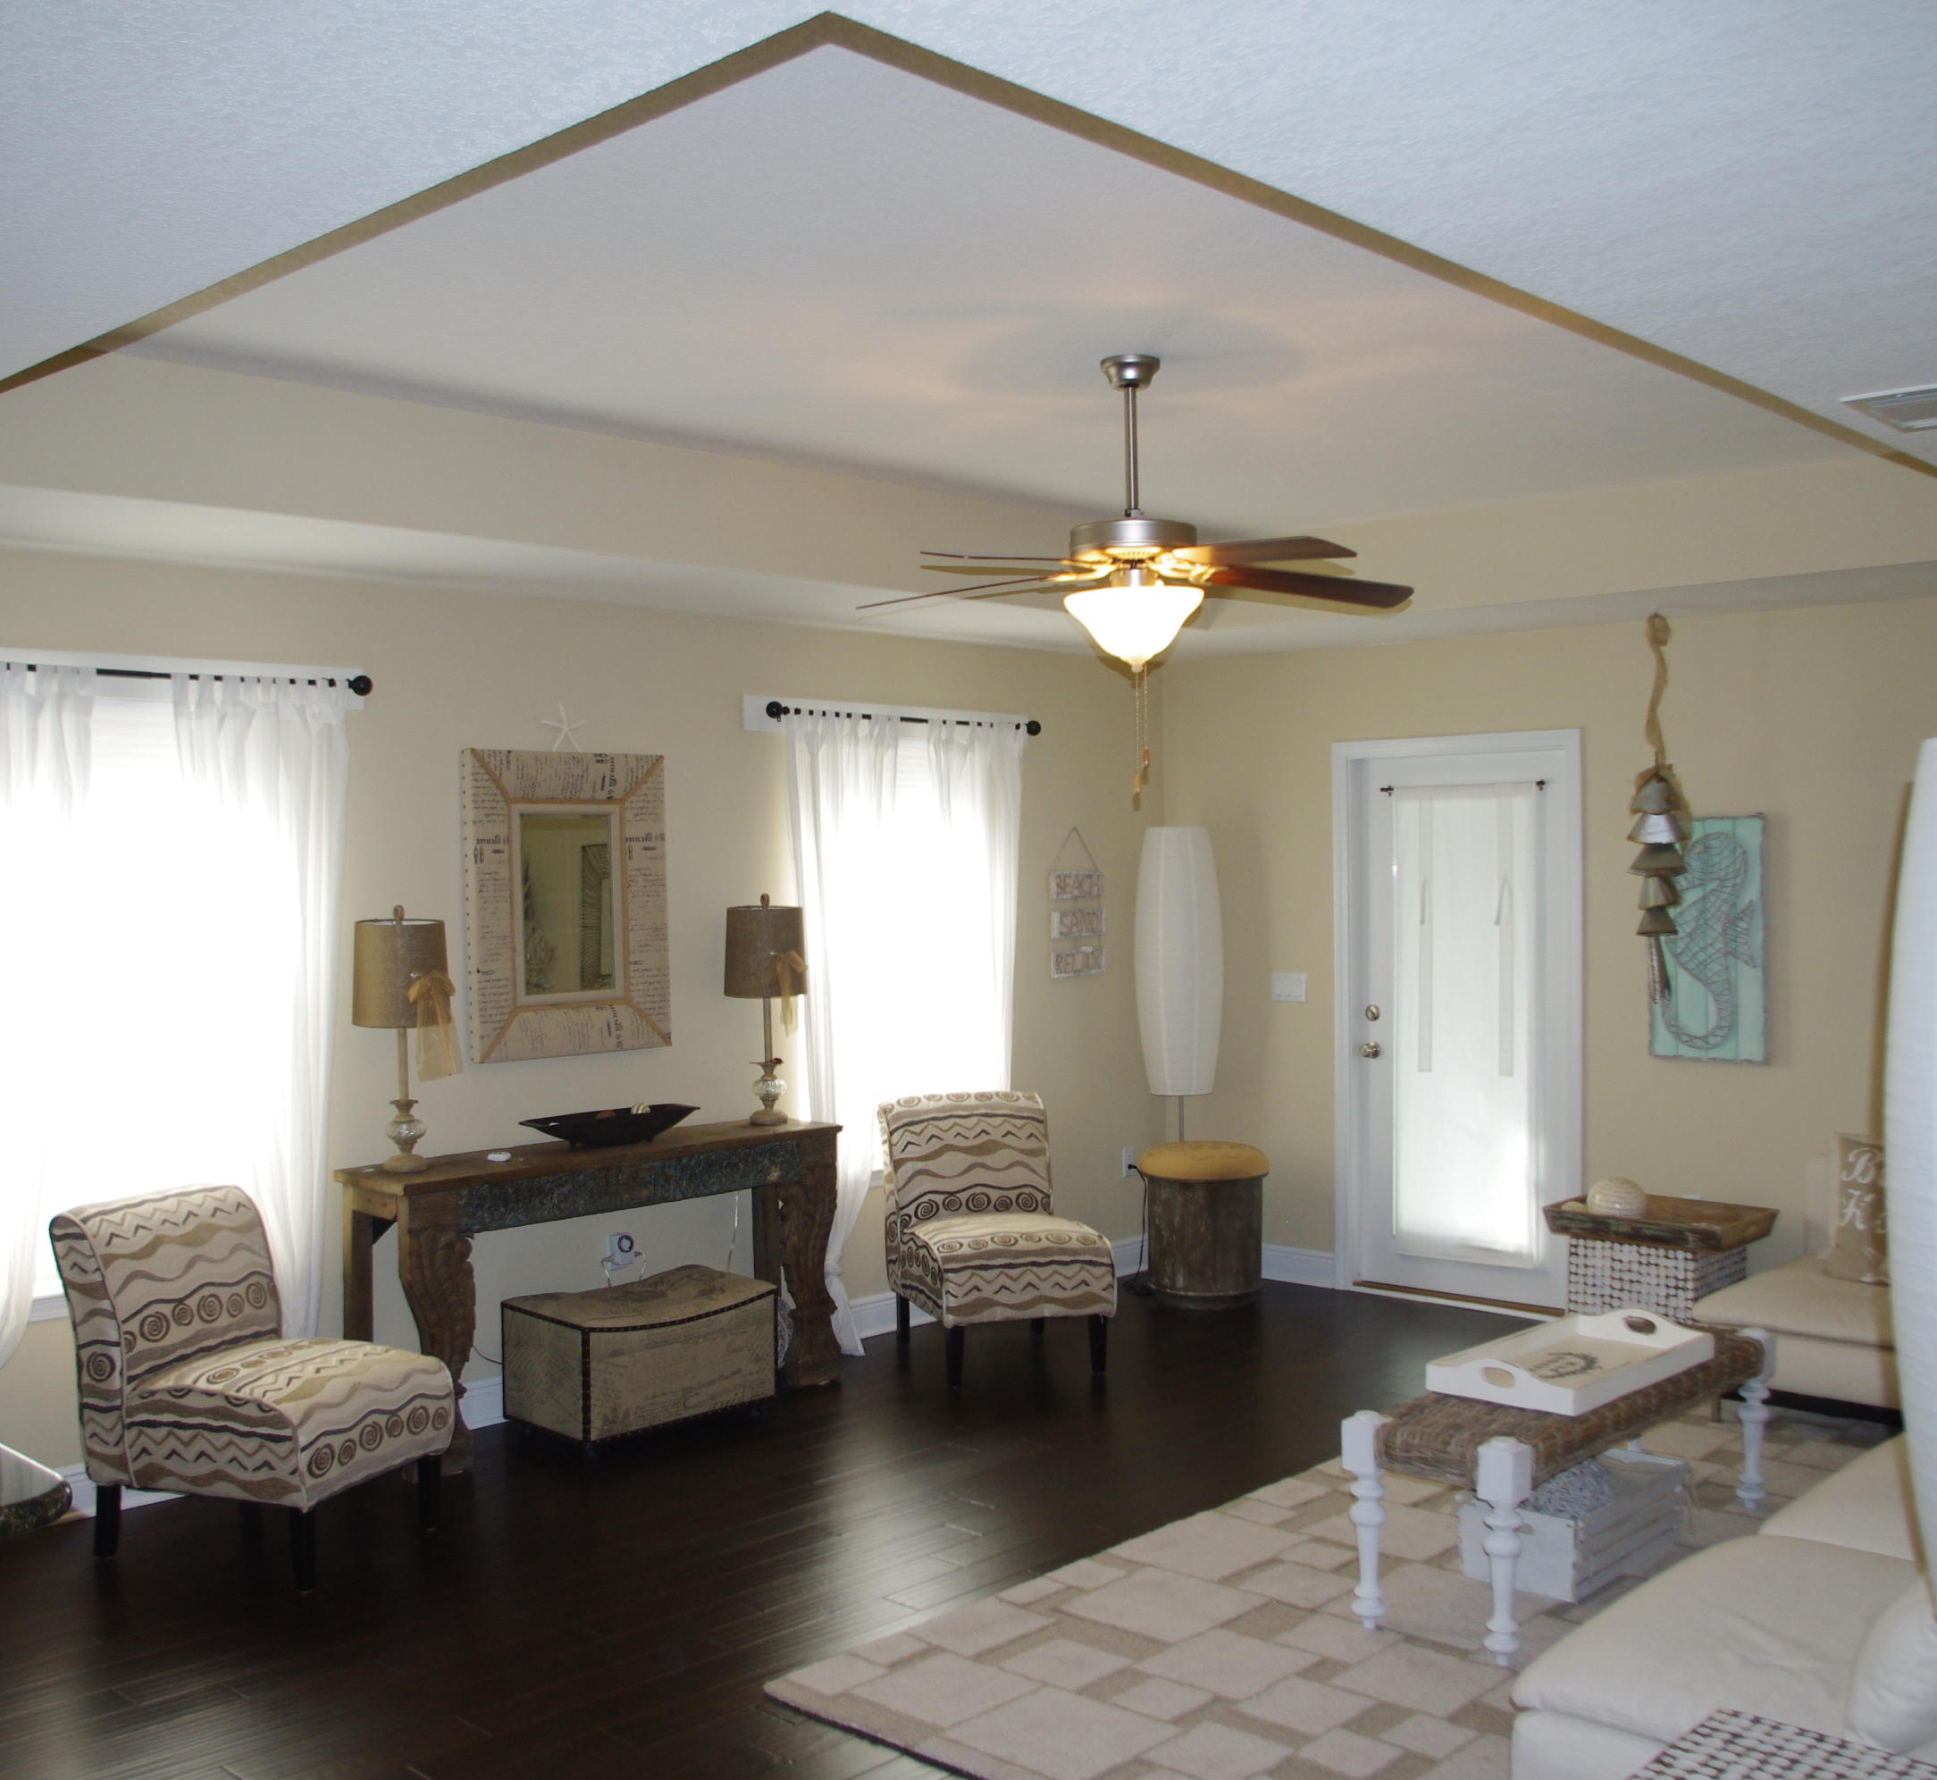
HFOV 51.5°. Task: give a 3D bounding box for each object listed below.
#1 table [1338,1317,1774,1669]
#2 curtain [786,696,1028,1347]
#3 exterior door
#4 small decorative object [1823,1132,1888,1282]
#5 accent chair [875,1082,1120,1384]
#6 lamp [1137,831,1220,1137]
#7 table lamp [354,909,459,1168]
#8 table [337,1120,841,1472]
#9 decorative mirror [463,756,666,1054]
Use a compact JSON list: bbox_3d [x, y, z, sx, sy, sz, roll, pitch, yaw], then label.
[{"bbox_3d":[1.420,1.337,4.675,0.393,0.472,1.387,0,2,43],"label":"table"},{"bbox_3d":[-0.182,0.479,7.070,0.150,2.170,1.140,0,1,44],"label":"curtain"},{"bbox_3d":[1.765,0.477,7.315,0.994,2.078,0.119,0,2,43],"label":"exterior door"},{"bbox_3d":[2.731,0.911,5.812,0.427,0.427,0.149,0,-10,43],"label":"small decorative object"},{"bbox_3d":[0.093,1.152,6.724,0.580,0.830,0.760,-1,1,-18],"label":"accent chair"},{"bbox_3d":[0.850,0.650,7.934,0.330,1.784,0.330,0,1,0],"label":"lamp"},{"bbox_3d":[-1.555,0.411,5.500,0.308,0.726,0.318,0,2,43],"label":"table lamp"},{"bbox_3d":[-1.064,1.175,5.952,0.410,0.825,1.580,0,1,44],"label":"table"},{"bbox_3d":[-1.208,0.042,6.123,0.050,0.917,0.702,0,1,44],"label":"decorative mirror"}]

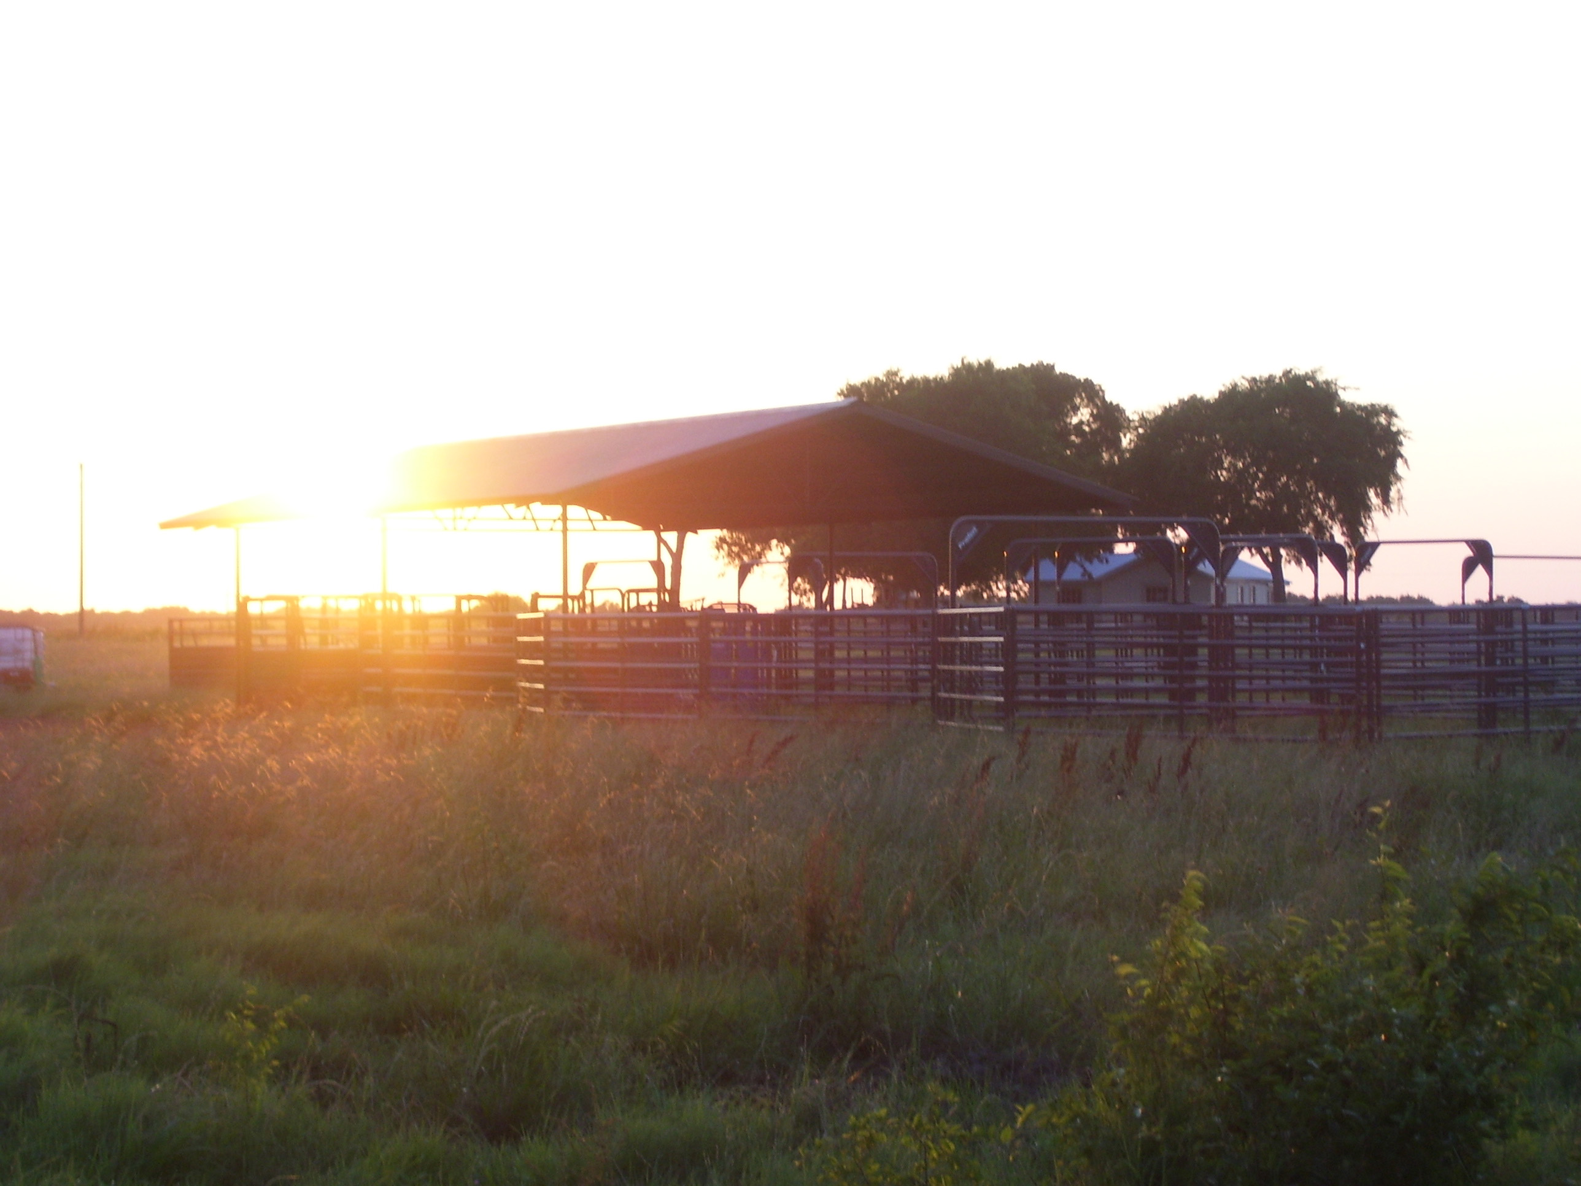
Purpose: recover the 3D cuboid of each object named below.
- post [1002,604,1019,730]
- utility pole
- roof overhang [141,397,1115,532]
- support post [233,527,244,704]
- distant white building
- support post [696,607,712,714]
[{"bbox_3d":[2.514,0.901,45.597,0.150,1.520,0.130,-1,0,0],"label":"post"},{"bbox_3d":[-38.362,-2.239,215.000,0.250,9.490,0.250,-1,0,0],"label":"utility pole"},{"bbox_3d":[-2.892,-1.970,65.020,9.830,1.553,15.581,0,0,-30],"label":"roof overhang"},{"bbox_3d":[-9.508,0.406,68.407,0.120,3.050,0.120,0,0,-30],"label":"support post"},{"bbox_3d":[20.015,-0.164,218.123,10.400,4.400,13.500,-1,0,20],"label":"distant white building"},{"bbox_3d":[-1.179,0.999,53.797,0.150,1.520,0.130,-1,0,0],"label":"support post"}]

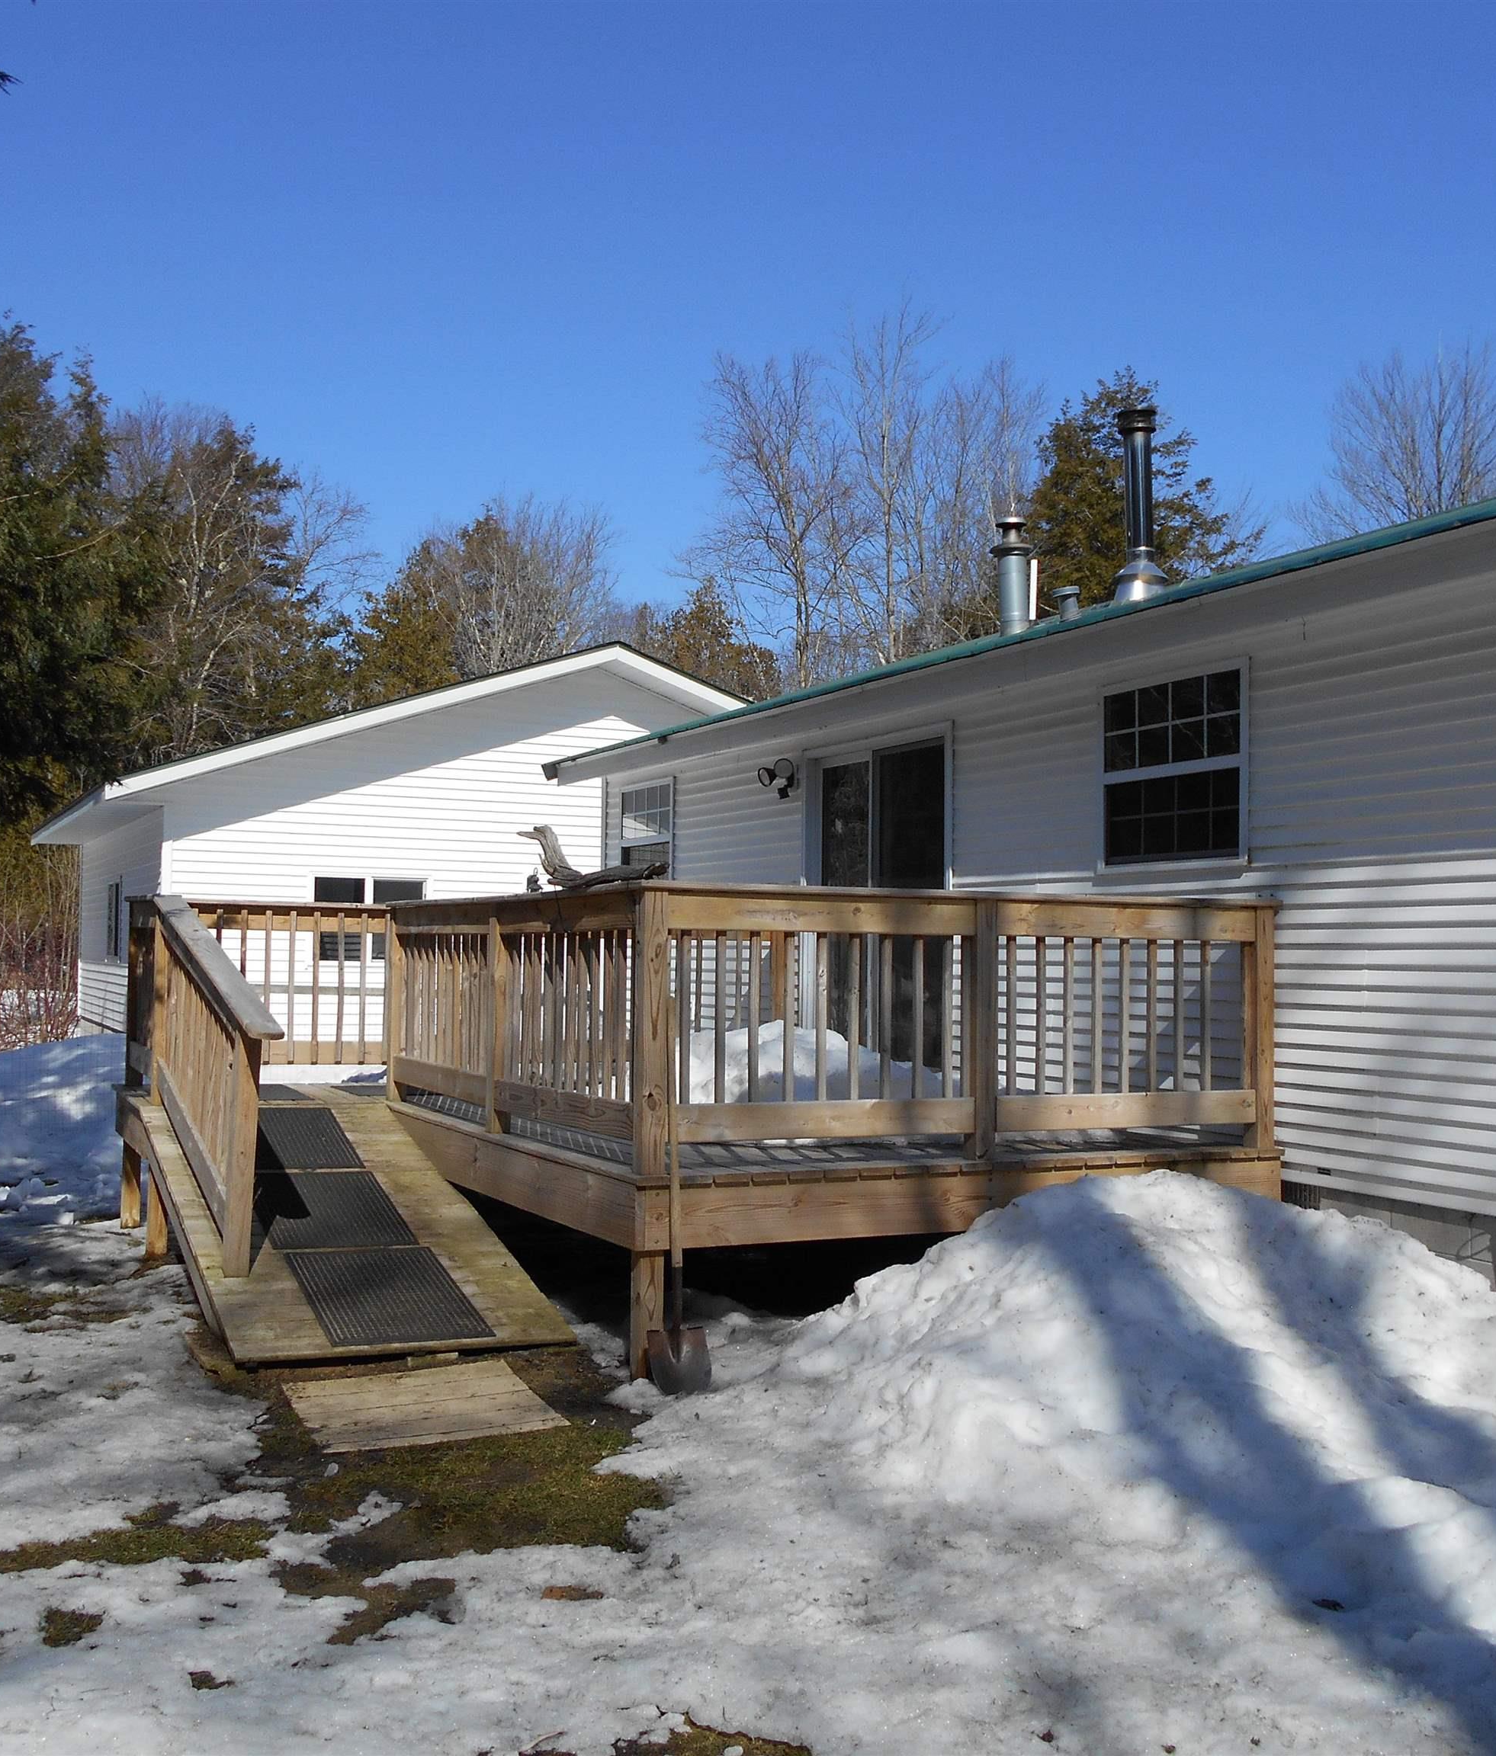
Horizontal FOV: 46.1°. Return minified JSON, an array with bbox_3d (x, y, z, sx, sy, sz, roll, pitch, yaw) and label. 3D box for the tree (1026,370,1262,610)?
[{"bbox_3d":[6.115,-2.578,27.243,4.300,10.732,4.300,2,-3,-27],"label":"tree"}]

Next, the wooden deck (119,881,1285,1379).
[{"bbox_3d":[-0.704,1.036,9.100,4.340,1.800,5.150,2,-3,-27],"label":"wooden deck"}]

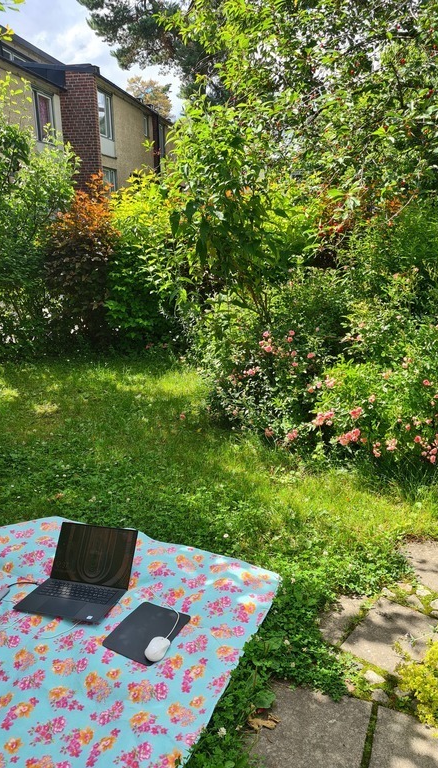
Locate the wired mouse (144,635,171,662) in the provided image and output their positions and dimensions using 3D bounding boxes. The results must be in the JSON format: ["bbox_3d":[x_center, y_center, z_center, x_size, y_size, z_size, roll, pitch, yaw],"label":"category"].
[{"bbox_3d":[-0.203,0.871,1.917,0.063,0.038,0.107,7,19,22],"label":"wired mouse"}]

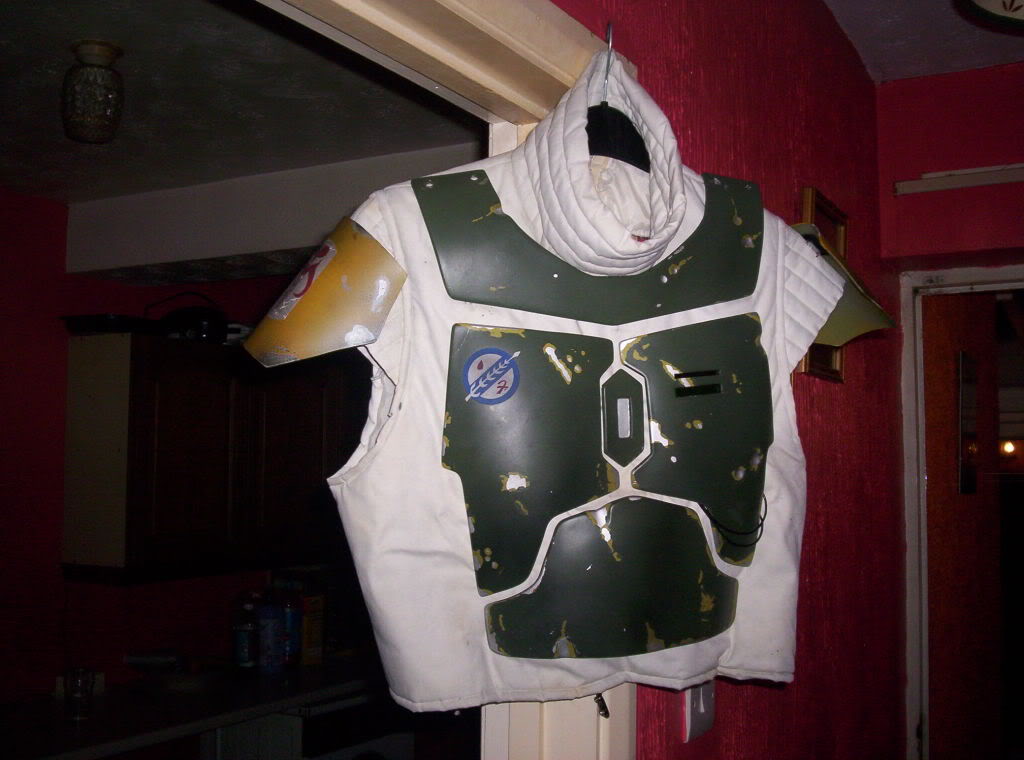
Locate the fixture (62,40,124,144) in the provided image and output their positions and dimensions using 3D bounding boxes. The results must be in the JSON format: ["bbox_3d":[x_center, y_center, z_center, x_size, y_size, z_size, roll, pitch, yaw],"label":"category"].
[{"bbox_3d":[-0.798,-0.546,2.080,0.116,0.168,0.116,2,-4,-21],"label":"fixture"}]

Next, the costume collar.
[{"bbox_3d":[0.083,-0.202,0.995,0.160,0.210,0.150,1,-4,0],"label":"costume collar"}]

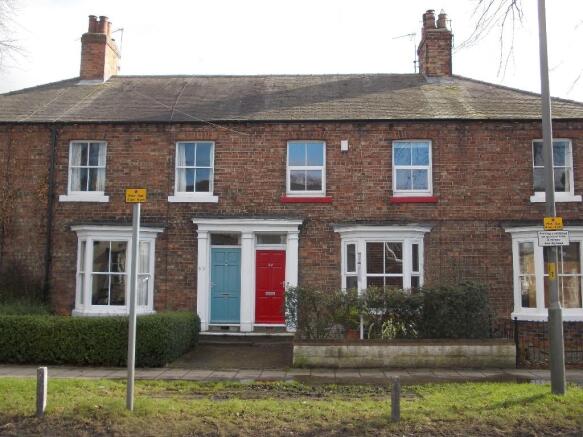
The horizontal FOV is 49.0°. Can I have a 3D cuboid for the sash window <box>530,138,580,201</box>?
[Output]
[{"bbox_3d":[6.905,-1.253,16.793,1.278,1.684,0.210,0,-6,3],"label":"sash window"}]

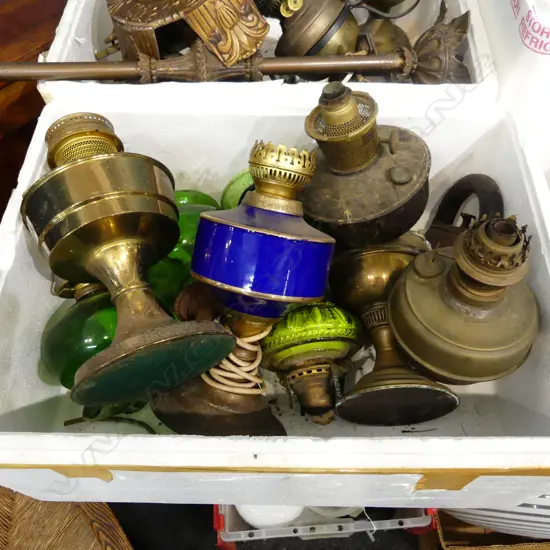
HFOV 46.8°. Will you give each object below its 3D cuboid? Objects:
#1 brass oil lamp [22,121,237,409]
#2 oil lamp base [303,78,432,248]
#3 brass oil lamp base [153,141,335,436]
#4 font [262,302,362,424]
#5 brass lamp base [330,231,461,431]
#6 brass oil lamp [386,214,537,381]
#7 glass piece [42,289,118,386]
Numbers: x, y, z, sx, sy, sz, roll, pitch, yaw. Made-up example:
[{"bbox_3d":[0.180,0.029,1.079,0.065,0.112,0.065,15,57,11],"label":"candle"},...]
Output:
[{"bbox_3d":[-0.157,-0.028,0.627,0.155,0.155,0.273,-20,68,-8],"label":"brass oil lamp"},{"bbox_3d":[0.080,-0.124,0.645,0.145,0.156,0.145,-12,48,14],"label":"oil lamp base"},{"bbox_3d":[-0.022,0.012,0.613,0.139,0.139,0.269,13,97,-2],"label":"brass oil lamp base"},{"bbox_3d":[0.043,0.094,0.672,0.107,0.107,0.125,-11,70,7],"label":"font"},{"bbox_3d":[0.119,0.041,0.688,0.121,0.121,0.210,-2,60,1],"label":"brass lamp base"},{"bbox_3d":[0.187,0.005,0.586,0.150,0.147,0.150,3,51,-4],"label":"brass oil lamp"},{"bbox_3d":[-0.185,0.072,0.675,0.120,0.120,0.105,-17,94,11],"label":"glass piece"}]

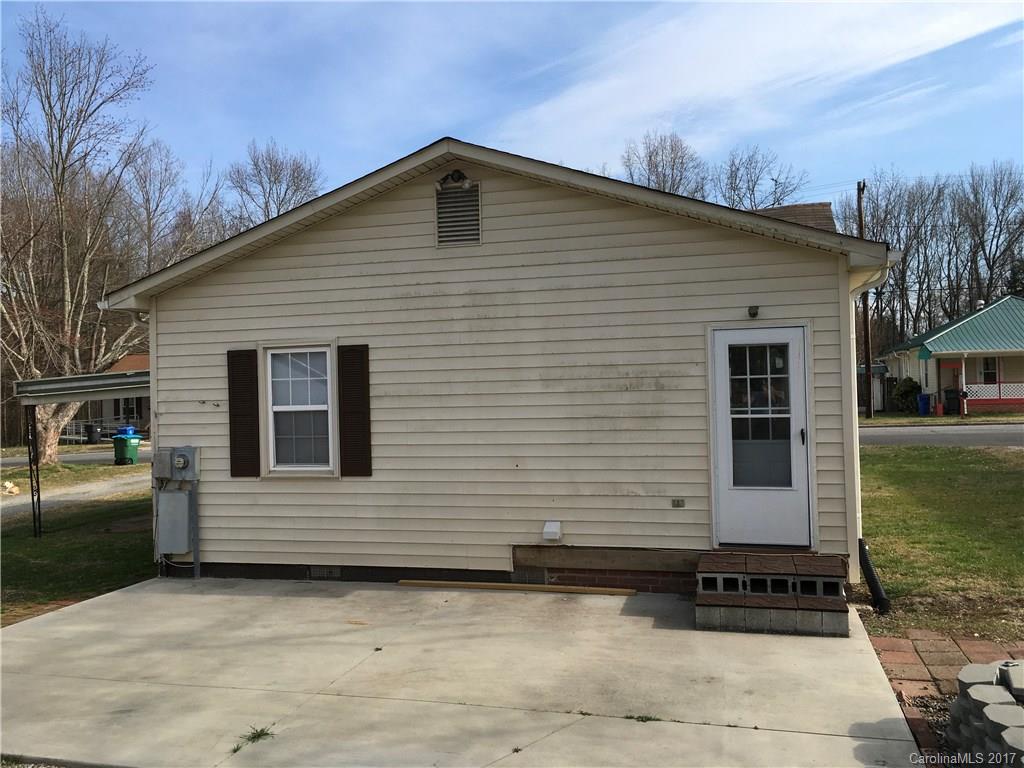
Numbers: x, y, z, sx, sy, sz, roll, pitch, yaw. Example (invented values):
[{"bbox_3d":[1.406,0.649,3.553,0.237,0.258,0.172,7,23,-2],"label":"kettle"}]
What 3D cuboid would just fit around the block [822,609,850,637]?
[{"bbox_3d":[2.714,1.981,7.252,0.200,0.195,0.395,-2,0,15],"label":"block"}]

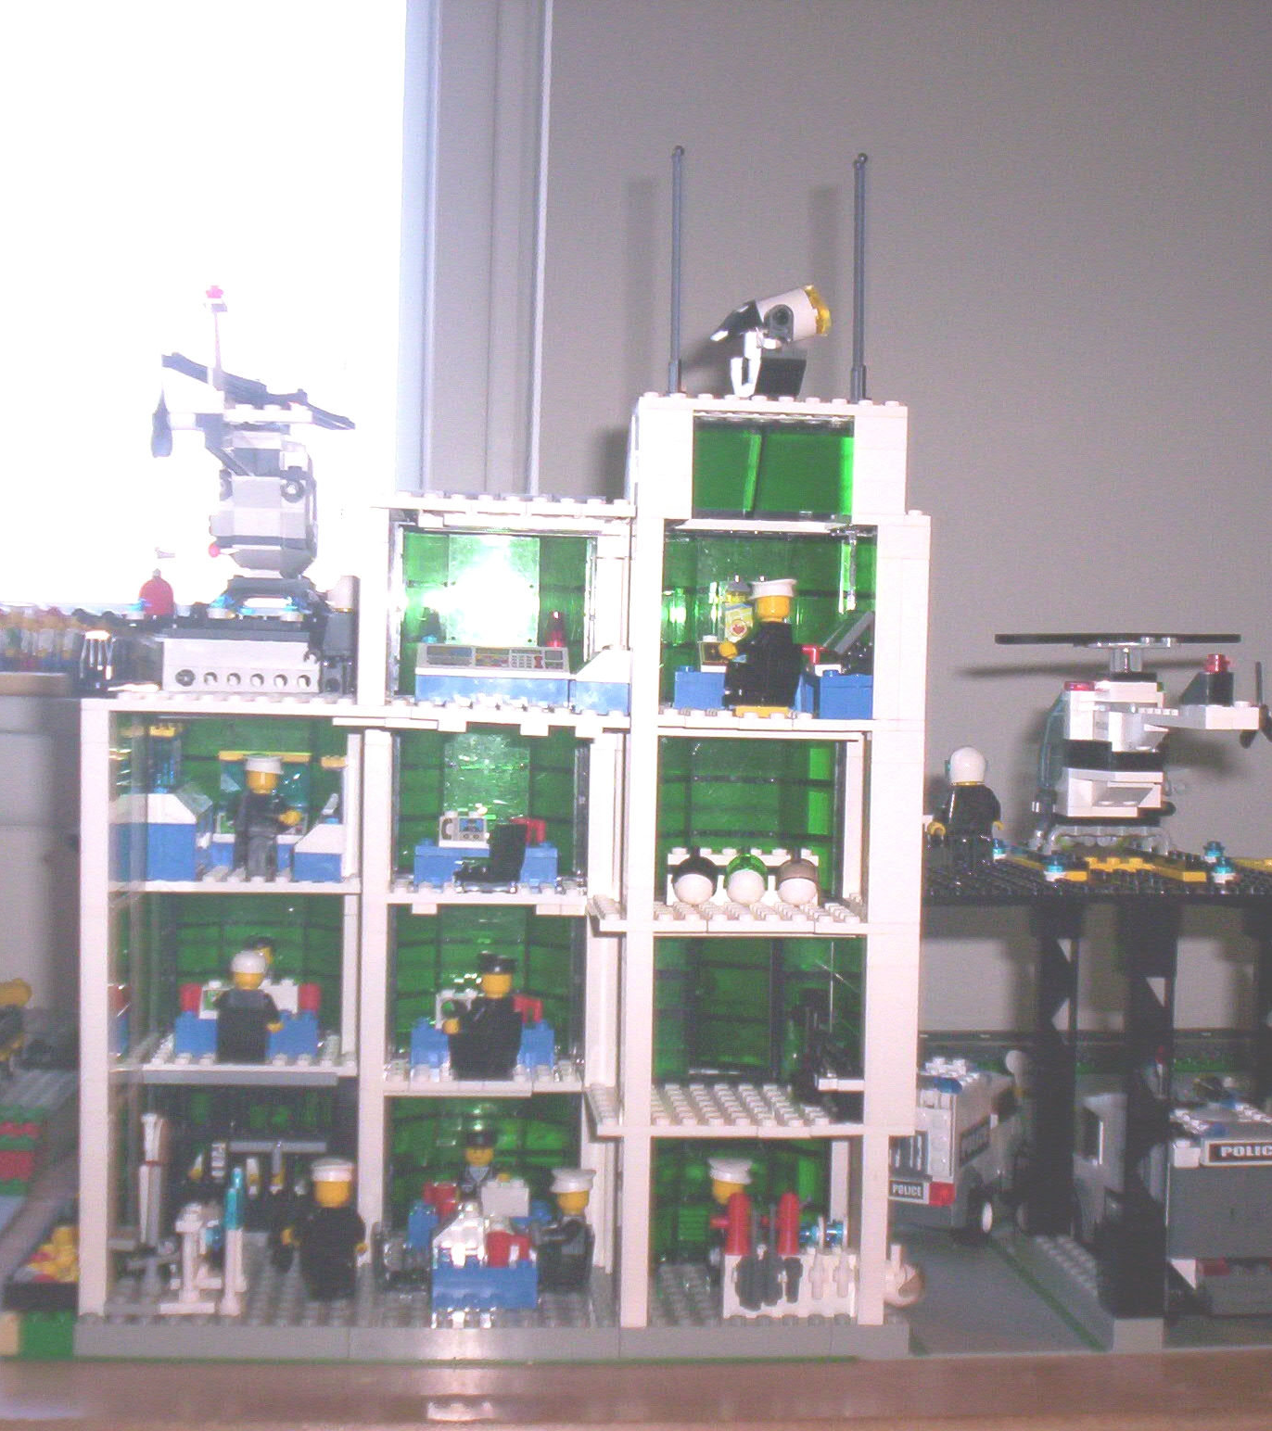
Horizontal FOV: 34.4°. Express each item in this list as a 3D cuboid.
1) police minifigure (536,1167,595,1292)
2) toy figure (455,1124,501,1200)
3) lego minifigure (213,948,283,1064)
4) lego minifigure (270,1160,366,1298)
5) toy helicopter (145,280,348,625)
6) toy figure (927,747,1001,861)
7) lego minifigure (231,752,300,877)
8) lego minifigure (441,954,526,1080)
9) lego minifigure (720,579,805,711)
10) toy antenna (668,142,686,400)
[{"bbox_3d":[-0.022,0.161,0.642,0.018,0.039,0.020,1,1,3],"label":"police minifigure"},{"bbox_3d":[-0.052,0.157,0.690,0.022,0.041,0.016,1,1,-5],"label":"toy figure"},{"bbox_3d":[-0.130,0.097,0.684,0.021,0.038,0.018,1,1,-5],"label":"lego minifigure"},{"bbox_3d":[-0.097,0.158,0.637,0.026,0.043,0.017,1,2,-14],"label":"lego minifigure"},{"bbox_3d":[-0.135,-0.092,0.720,0.070,0.114,0.060,1,2,-10],"label":"toy helicopter"},{"bbox_3d":[0.113,0.031,0.699,0.024,0.042,0.016,1,2,-8],"label":"toy figure"},{"bbox_3d":[-0.123,0.034,0.684,0.017,0.042,0.021,0,2,-38],"label":"lego minifigure"},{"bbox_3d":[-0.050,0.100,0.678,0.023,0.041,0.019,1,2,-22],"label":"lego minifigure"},{"bbox_3d":[0.039,-0.022,0.634,0.023,0.040,0.021,2,2,28],"label":"lego minifigure"},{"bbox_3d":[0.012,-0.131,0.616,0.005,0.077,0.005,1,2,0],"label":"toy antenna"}]

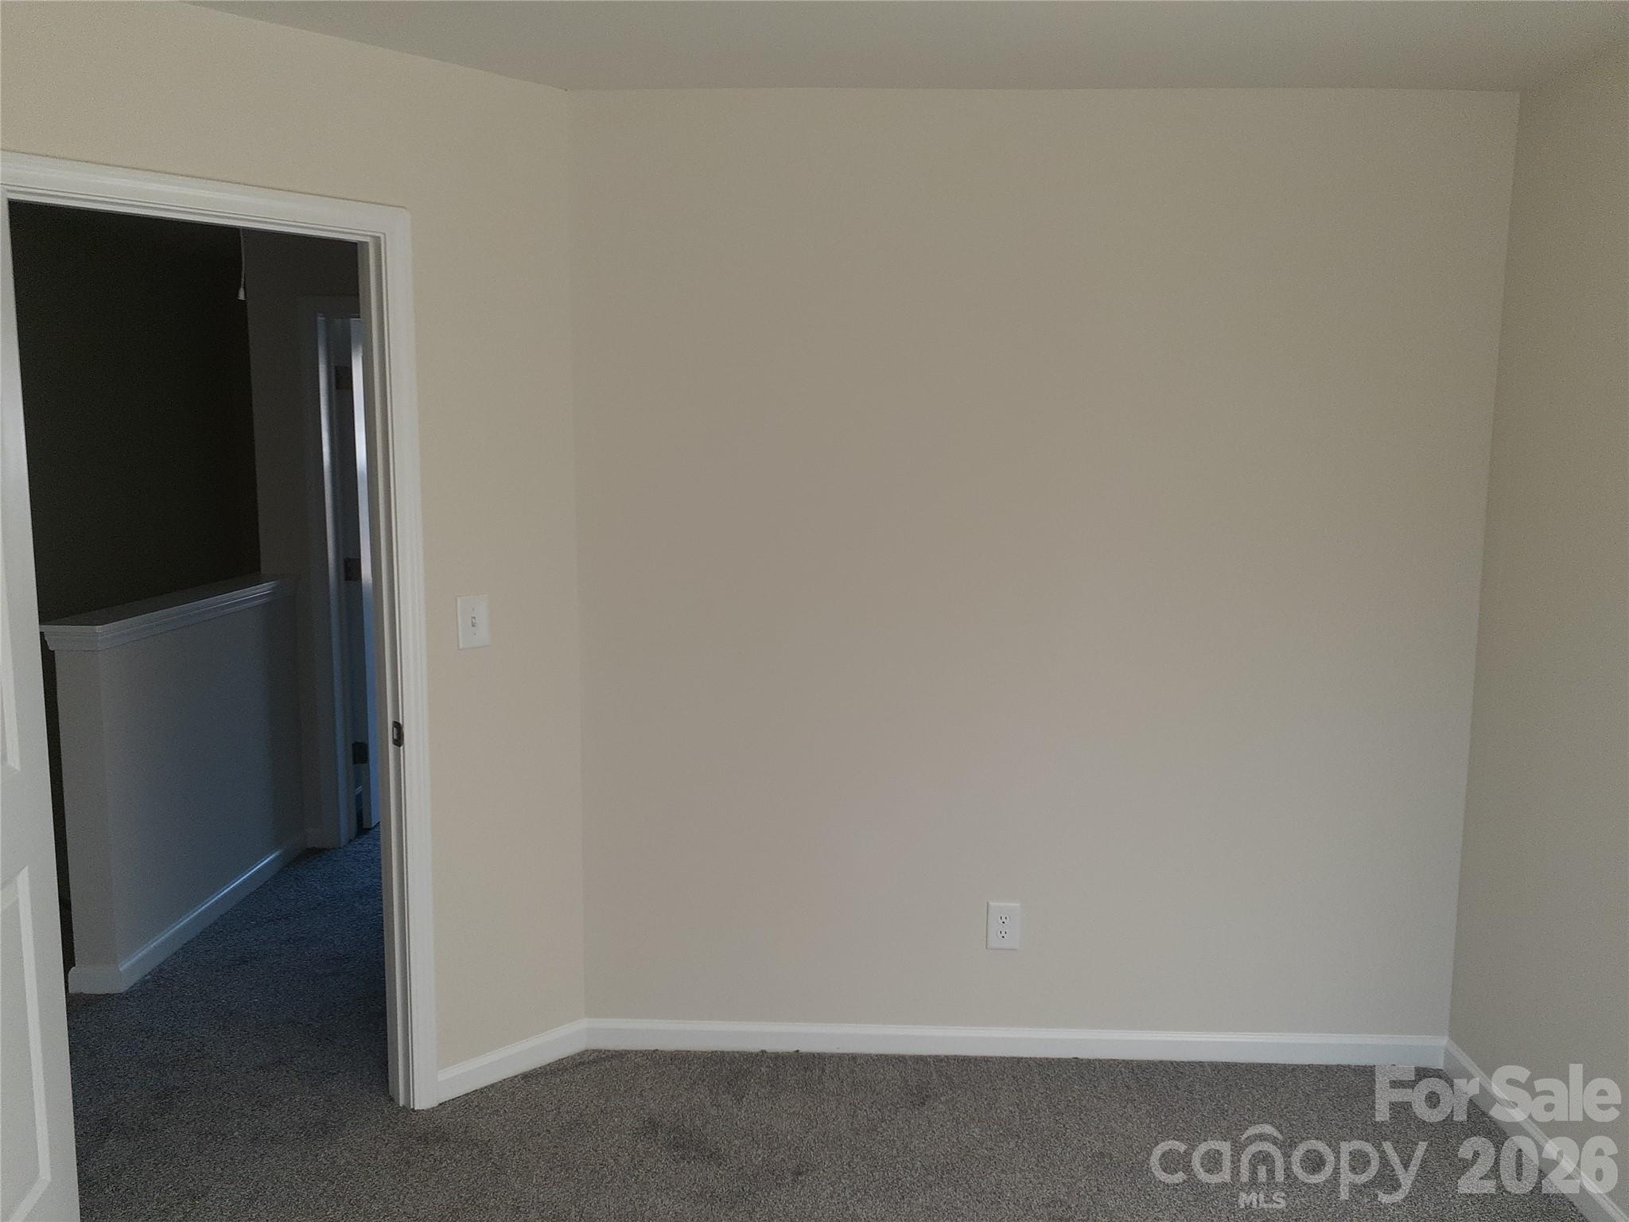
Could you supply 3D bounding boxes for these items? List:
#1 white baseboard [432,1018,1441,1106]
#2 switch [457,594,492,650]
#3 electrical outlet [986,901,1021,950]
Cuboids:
[{"bbox_3d":[0.357,1.152,3.198,2.564,0.087,0.314,1,7,2],"label":"white baseboard"},{"bbox_3d":[-0.814,0.027,3.034,0.081,0.124,0.014,-6,10,-43],"label":"switch"},{"bbox_3d":[0.492,0.820,3.305,0.081,0.124,0.009,1,7,2],"label":"electrical outlet"}]

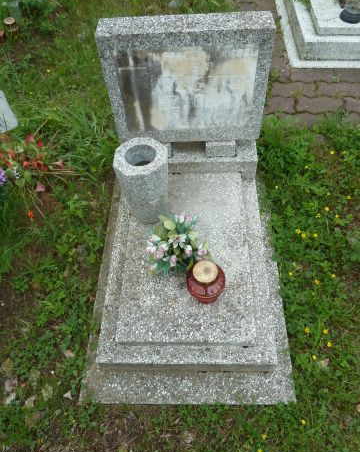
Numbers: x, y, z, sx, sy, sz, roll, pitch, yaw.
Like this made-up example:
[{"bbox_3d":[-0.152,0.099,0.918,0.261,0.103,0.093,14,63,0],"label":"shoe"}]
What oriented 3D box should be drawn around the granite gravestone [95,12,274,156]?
[{"bbox_3d":[0.025,-0.444,1.171,0.503,0.451,0.106,-1,55,3],"label":"granite gravestone"}]

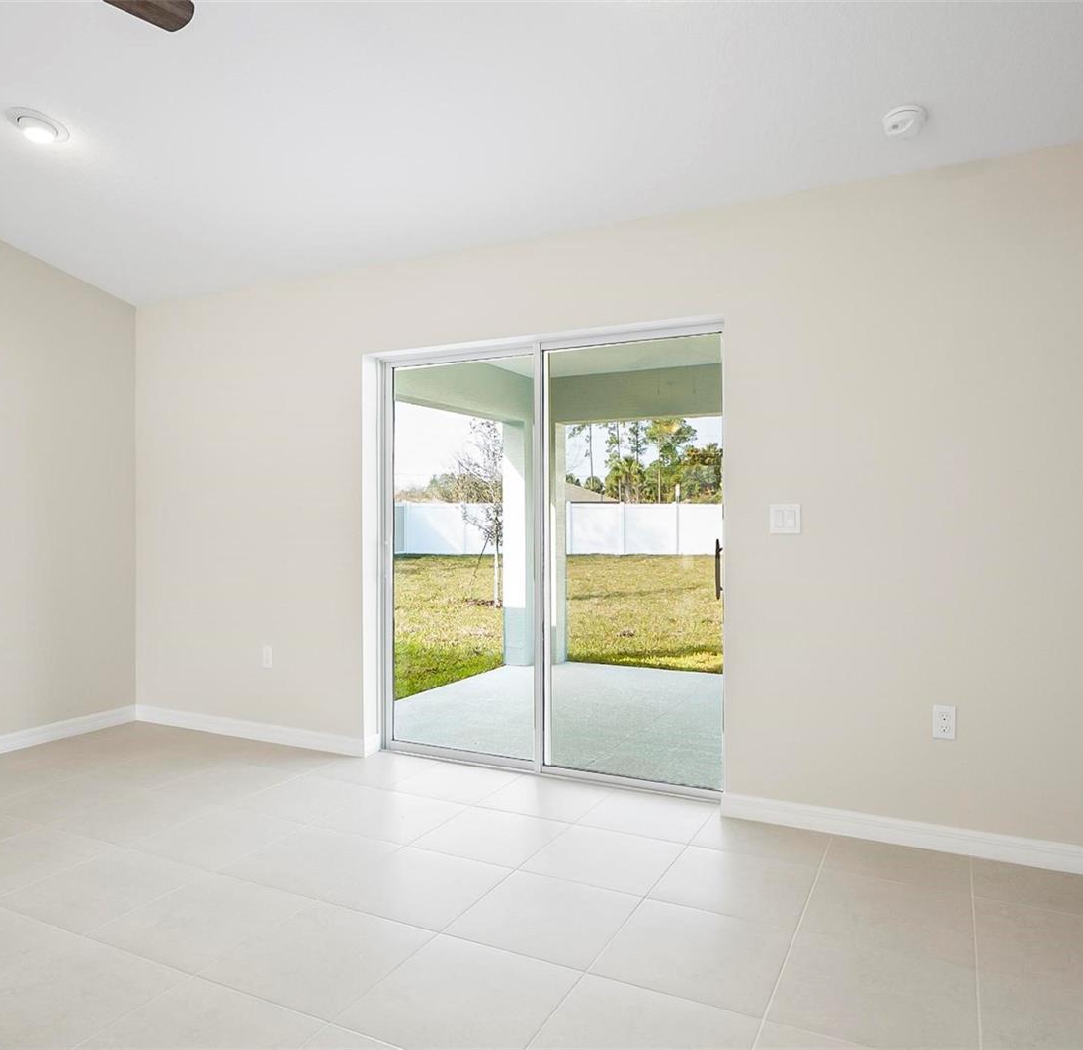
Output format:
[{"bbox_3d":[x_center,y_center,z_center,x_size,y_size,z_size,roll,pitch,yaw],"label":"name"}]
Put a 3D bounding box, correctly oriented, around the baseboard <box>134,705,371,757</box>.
[{"bbox_3d":[-1.642,1.118,4.329,1.715,0.093,0.016,0,0,27],"label":"baseboard"}]

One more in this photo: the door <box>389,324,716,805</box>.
[{"bbox_3d":[0.007,0.156,3.715,1.800,2.000,0.110,0,0,27],"label":"door"}]

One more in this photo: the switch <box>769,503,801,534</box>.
[{"bbox_3d":[0.935,-0.022,3.027,0.115,0.116,0.012,0,0,27],"label":"switch"}]

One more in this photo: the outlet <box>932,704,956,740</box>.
[{"bbox_3d":[1.421,0.697,2.783,0.070,0.114,0.010,0,0,27],"label":"outlet"}]

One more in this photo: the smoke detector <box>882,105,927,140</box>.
[{"bbox_3d":[1.174,-1.300,2.548,0.132,0.045,0.132,0,-11,27],"label":"smoke detector"}]

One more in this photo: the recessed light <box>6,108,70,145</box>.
[{"bbox_3d":[-1.930,-1.520,3.030,0.205,0.030,0.205,0,-11,27],"label":"recessed light"}]

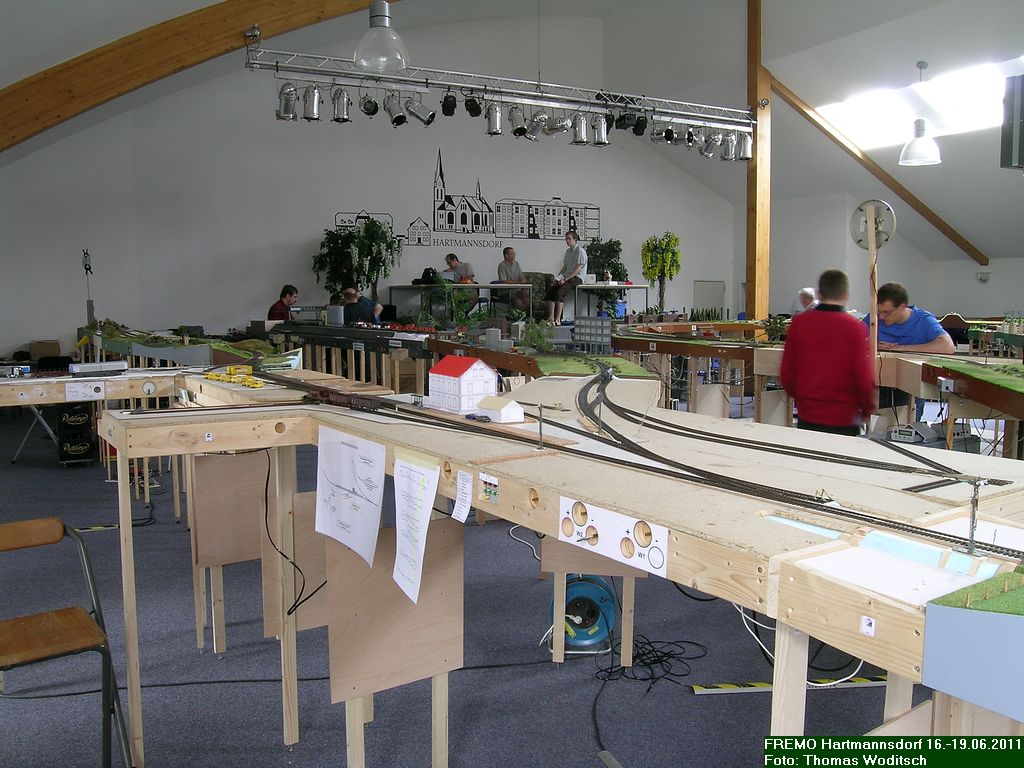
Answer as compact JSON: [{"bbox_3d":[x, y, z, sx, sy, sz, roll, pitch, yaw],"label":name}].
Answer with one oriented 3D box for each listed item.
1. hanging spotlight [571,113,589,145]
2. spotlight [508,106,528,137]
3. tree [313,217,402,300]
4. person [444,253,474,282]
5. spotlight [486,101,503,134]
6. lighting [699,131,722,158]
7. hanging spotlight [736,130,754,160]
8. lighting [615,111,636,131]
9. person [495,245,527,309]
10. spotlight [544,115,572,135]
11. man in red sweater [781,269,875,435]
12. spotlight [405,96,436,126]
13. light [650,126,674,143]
[{"bbox_3d":[1.005,-3.778,12.248,0.240,0.430,0.240,1,6,0],"label":"hanging spotlight"},{"bbox_3d":[0.086,-3.476,10.969,0.200,0.395,0.200,-3,-19,-30],"label":"spotlight"},{"bbox_3d":[-2.481,-1.790,13.300,1.250,1.680,1.050,-3,6,-23],"label":"tree"},{"bbox_3d":[-0.837,-1.560,13.765,0.720,1.220,0.520,-3,7,-30],"label":"person"},{"bbox_3d":[-0.229,-3.468,10.819,0.200,0.395,0.200,0,6,0],"label":"spotlight"},{"bbox_3d":[2.960,-3.557,12.352,0.200,0.200,0.395,-3,-36,-29],"label":"lighting"},{"bbox_3d":[3.851,-3.900,13.630,0.230,0.420,0.230,-2,7,-25],"label":"hanging spotlight"},{"bbox_3d":[1.699,-3.945,12.400,0.320,0.250,0.230,-21,17,-35],"label":"lighting"},{"bbox_3d":[0.000,-1.613,13.700,0.650,1.280,0.480,4,7,40],"label":"person"},{"bbox_3d":[0.678,-3.757,12.085,0.420,0.240,0.240,-8,3,21],"label":"spotlight"},{"bbox_3d":[1.964,0.170,5.194,0.560,1.760,0.360,2,6,14],"label":"man in red sweater"},{"bbox_3d":[-1.145,-3.411,10.370,0.395,0.200,0.200,36,13,8],"label":"spotlight"},{"bbox_3d":[2.335,-3.869,12.896,0.240,0.240,0.420,-4,13,-35],"label":"light"}]

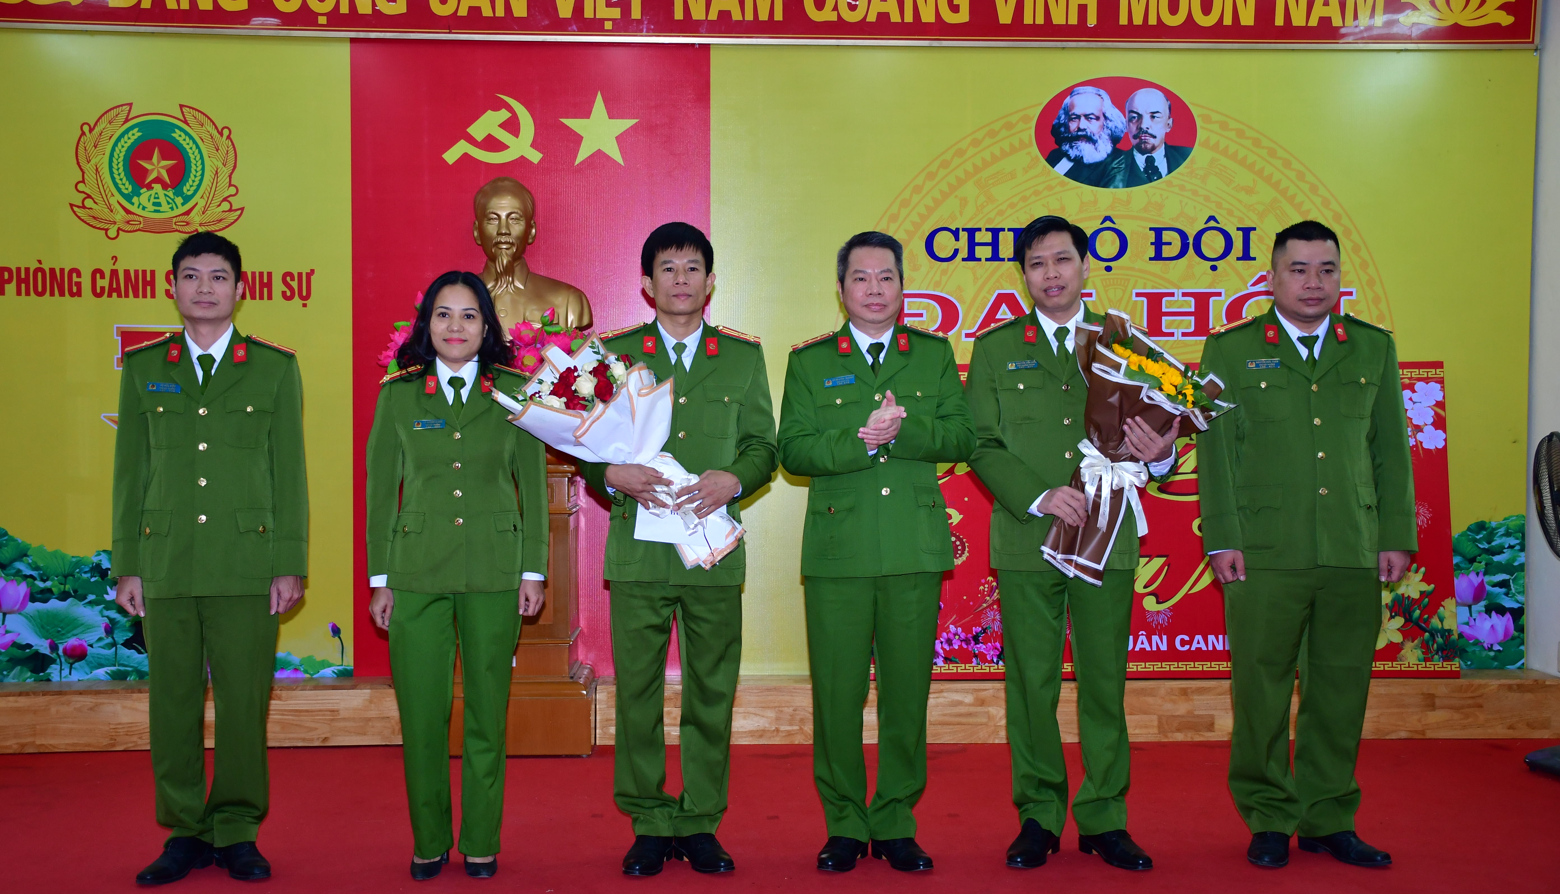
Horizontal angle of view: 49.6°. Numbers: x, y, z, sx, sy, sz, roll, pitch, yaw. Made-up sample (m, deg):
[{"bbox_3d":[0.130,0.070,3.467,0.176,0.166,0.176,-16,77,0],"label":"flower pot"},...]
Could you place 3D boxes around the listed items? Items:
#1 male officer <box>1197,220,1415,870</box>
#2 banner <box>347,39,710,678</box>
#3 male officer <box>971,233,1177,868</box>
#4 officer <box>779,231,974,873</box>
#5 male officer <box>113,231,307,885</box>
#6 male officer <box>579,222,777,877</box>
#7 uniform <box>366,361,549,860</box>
[{"bbox_3d":[1.421,0.259,4.572,0.590,1.737,0.340,0,2,-5],"label":"male officer"},{"bbox_3d":[-0.899,-0.311,6.144,1.293,2.320,0.040,0,2,-4],"label":"banner"},{"bbox_3d":[0.774,0.255,4.490,0.567,1.745,0.440,0,2,2],"label":"male officer"},{"bbox_3d":[0.253,0.278,4.449,0.517,1.697,0.440,0,2,-7],"label":"officer"},{"bbox_3d":[-1.486,0.281,4.403,0.505,1.680,0.320,0,2,-10],"label":"male officer"},{"bbox_3d":[-0.267,0.267,4.427,0.517,1.717,0.420,0,2,-6],"label":"male officer"},{"bbox_3d":[-0.847,0.428,4.441,0.480,1.310,0.280,0,2,-10],"label":"uniform"}]

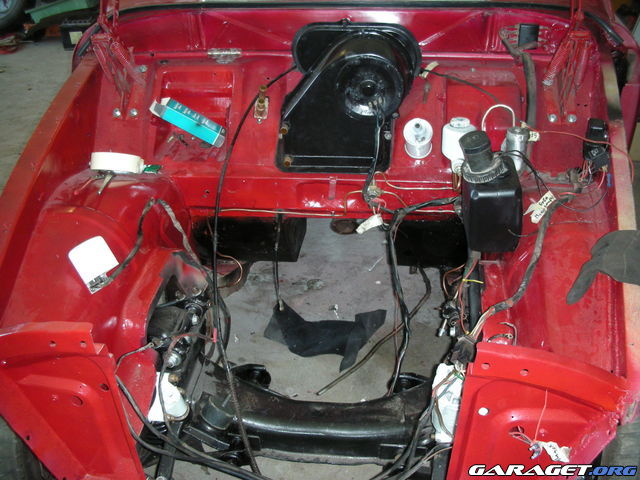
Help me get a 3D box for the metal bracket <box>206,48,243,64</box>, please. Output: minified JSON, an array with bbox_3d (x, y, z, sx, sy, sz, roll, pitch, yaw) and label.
[{"bbox_3d":[-0.230,-0.442,1.560,0.085,0.034,0.030,0,39,0],"label":"metal bracket"}]

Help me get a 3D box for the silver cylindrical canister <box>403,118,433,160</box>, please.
[{"bbox_3d":[0.226,-0.234,1.495,0.068,0.085,0.068,-2,67,5],"label":"silver cylindrical canister"}]

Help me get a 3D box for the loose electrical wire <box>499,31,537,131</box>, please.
[{"bbox_3d":[0.476,-0.389,1.560,0.085,0.045,0.230,0,81,0],"label":"loose electrical wire"}]

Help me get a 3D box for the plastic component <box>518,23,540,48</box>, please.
[{"bbox_3d":[0.518,-0.506,1.600,0.053,0.064,0.025,0,39,0],"label":"plastic component"}]

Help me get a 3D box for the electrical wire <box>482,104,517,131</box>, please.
[{"bbox_3d":[0.419,-0.286,1.510,0.080,0.070,0.035,0,39,0],"label":"electrical wire"}]

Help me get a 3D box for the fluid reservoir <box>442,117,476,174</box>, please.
[{"bbox_3d":[0.319,-0.215,1.470,0.077,0.122,0.077,-5,39,4],"label":"fluid reservoir"}]

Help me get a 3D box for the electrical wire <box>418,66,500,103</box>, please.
[{"bbox_3d":[0.334,-0.370,1.540,0.190,0.072,0.050,0,39,0],"label":"electrical wire"}]

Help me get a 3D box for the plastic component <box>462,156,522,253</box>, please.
[{"bbox_3d":[0.366,-0.074,1.380,0.118,0.168,0.108,-2,39,10],"label":"plastic component"}]

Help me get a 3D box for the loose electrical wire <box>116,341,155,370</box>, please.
[{"bbox_3d":[-0.359,0.227,1.260,0.073,0.050,0.040,0,39,0],"label":"loose electrical wire"}]

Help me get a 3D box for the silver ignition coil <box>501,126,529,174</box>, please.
[{"bbox_3d":[0.515,-0.236,1.700,0.060,0.111,0.059,-1,32,8],"label":"silver ignition coil"}]

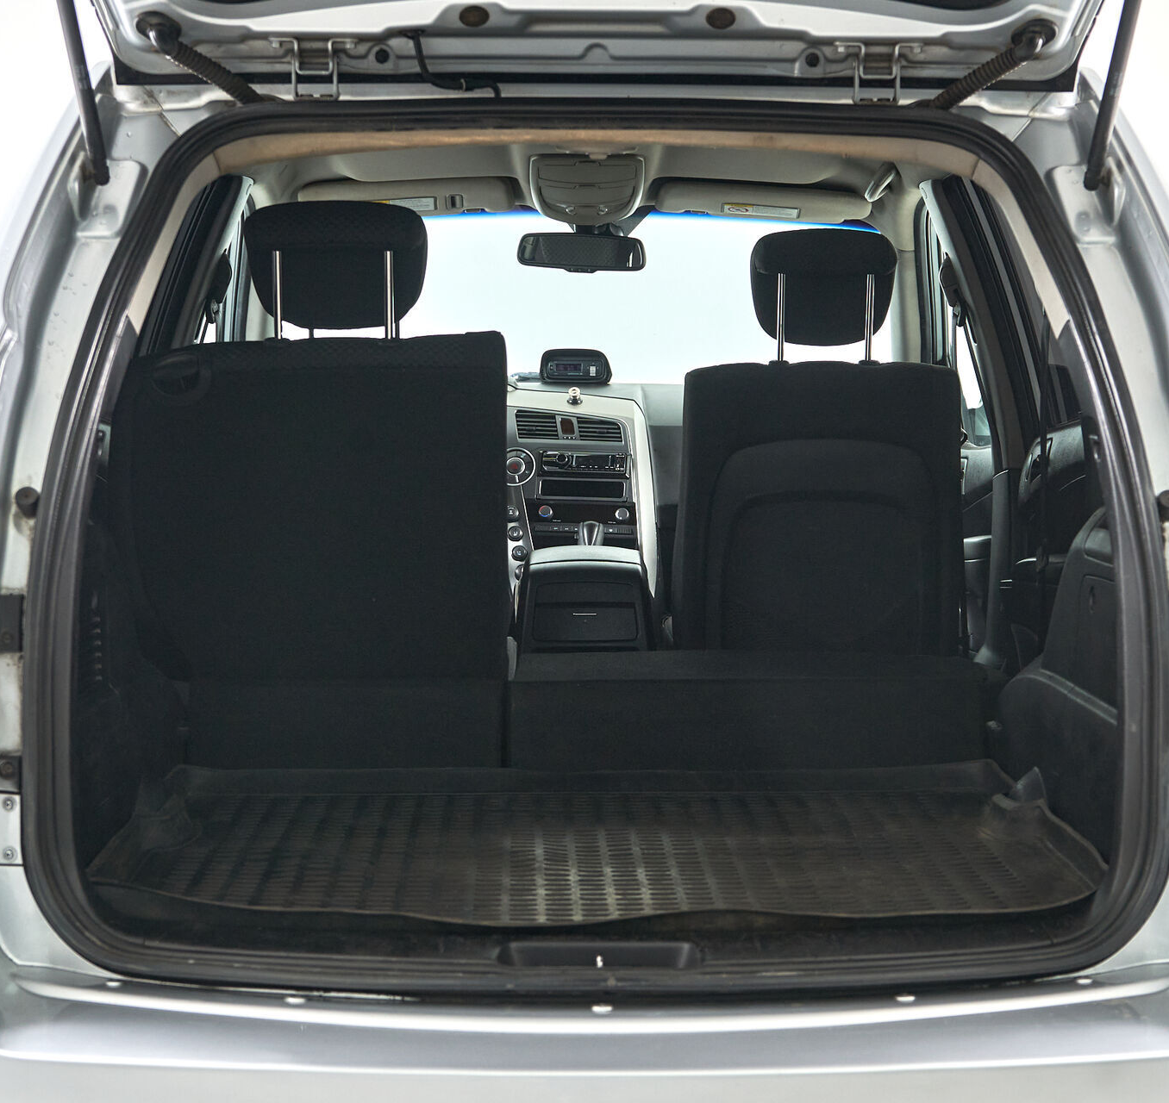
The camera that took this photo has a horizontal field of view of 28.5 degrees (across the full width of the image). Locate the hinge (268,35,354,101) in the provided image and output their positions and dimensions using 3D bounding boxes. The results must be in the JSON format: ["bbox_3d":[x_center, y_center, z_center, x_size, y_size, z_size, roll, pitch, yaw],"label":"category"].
[{"bbox_3d":[-0.280,-0.499,2.370,0.091,0.066,0.070,0,6,-1],"label":"hinge"}]

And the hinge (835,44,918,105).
[{"bbox_3d":[0.302,-0.493,2.370,0.086,0.066,0.070,0,6,-1],"label":"hinge"}]

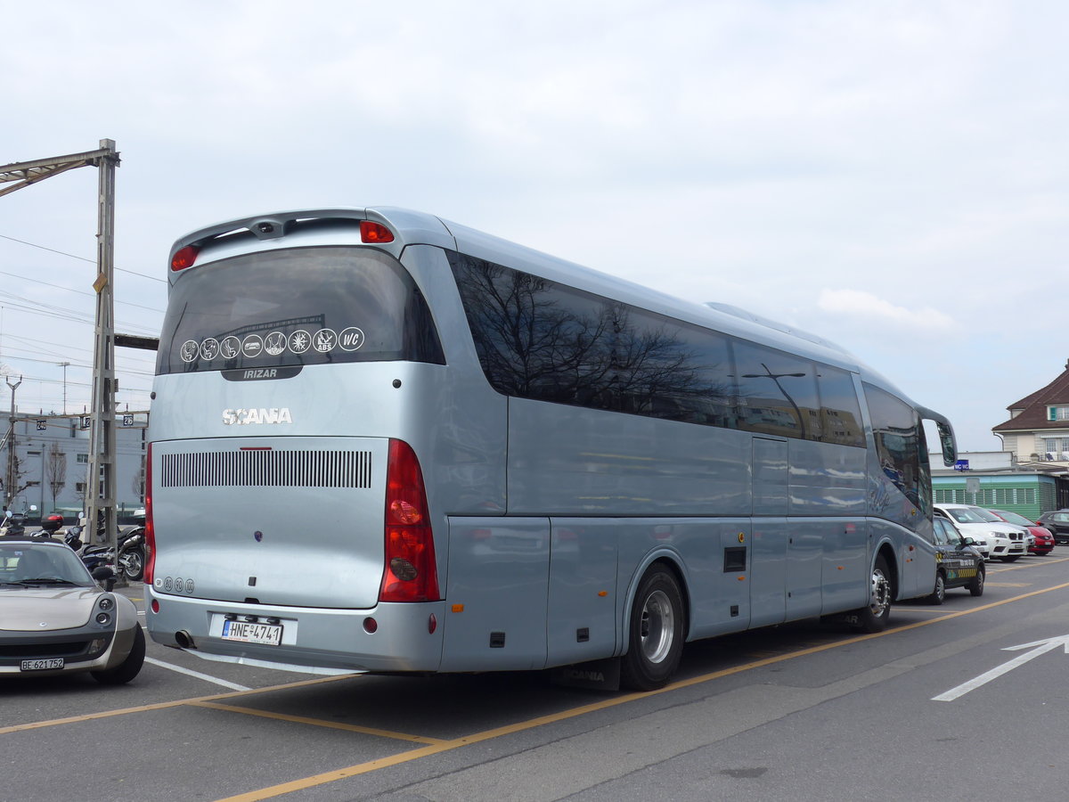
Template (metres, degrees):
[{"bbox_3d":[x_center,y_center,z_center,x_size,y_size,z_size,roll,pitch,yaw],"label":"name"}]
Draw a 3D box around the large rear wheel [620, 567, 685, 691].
[{"bbox_3d":[0.905,1.869,10.613,0.310,1.030,1.030,-2,-5,32],"label":"large rear wheel"}]

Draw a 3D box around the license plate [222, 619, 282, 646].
[{"bbox_3d":[-1.857,1.514,8.291,0.530,0.130,0.030,-2,-13,32],"label":"license plate"}]

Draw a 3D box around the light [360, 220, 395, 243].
[{"bbox_3d":[-0.996,-1.083,8.109,0.280,0.150,0.100,-2,-5,32],"label":"light"}]

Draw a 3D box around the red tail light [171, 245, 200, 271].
[{"bbox_3d":[-2.503,-1.032,9.055,0.280,0.150,0.100,-2,-5,32],"label":"red tail light"}]

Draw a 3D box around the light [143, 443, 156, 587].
[{"bbox_3d":[-2.710,0.809,9.107,0.250,1.000,0.270,5,-6,-42],"label":"light"}]

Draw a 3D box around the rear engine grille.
[{"bbox_3d":[-1.831,0.449,8.372,1.890,0.235,0.070,-2,-5,32],"label":"rear engine grille"}]

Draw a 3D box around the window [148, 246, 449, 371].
[{"bbox_3d":[-1.723,-0.600,8.601,2.480,0.800,0.360,-2,-5,32],"label":"window"}]

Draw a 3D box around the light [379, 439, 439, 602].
[{"bbox_3d":[-0.771,0.744,7.890,0.270,1.000,0.250,0,-5,17],"label":"light"}]

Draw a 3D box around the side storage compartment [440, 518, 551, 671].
[{"bbox_3d":[-0.276,1.298,8.499,0.110,1.040,1.270,-2,-5,32],"label":"side storage compartment"}]

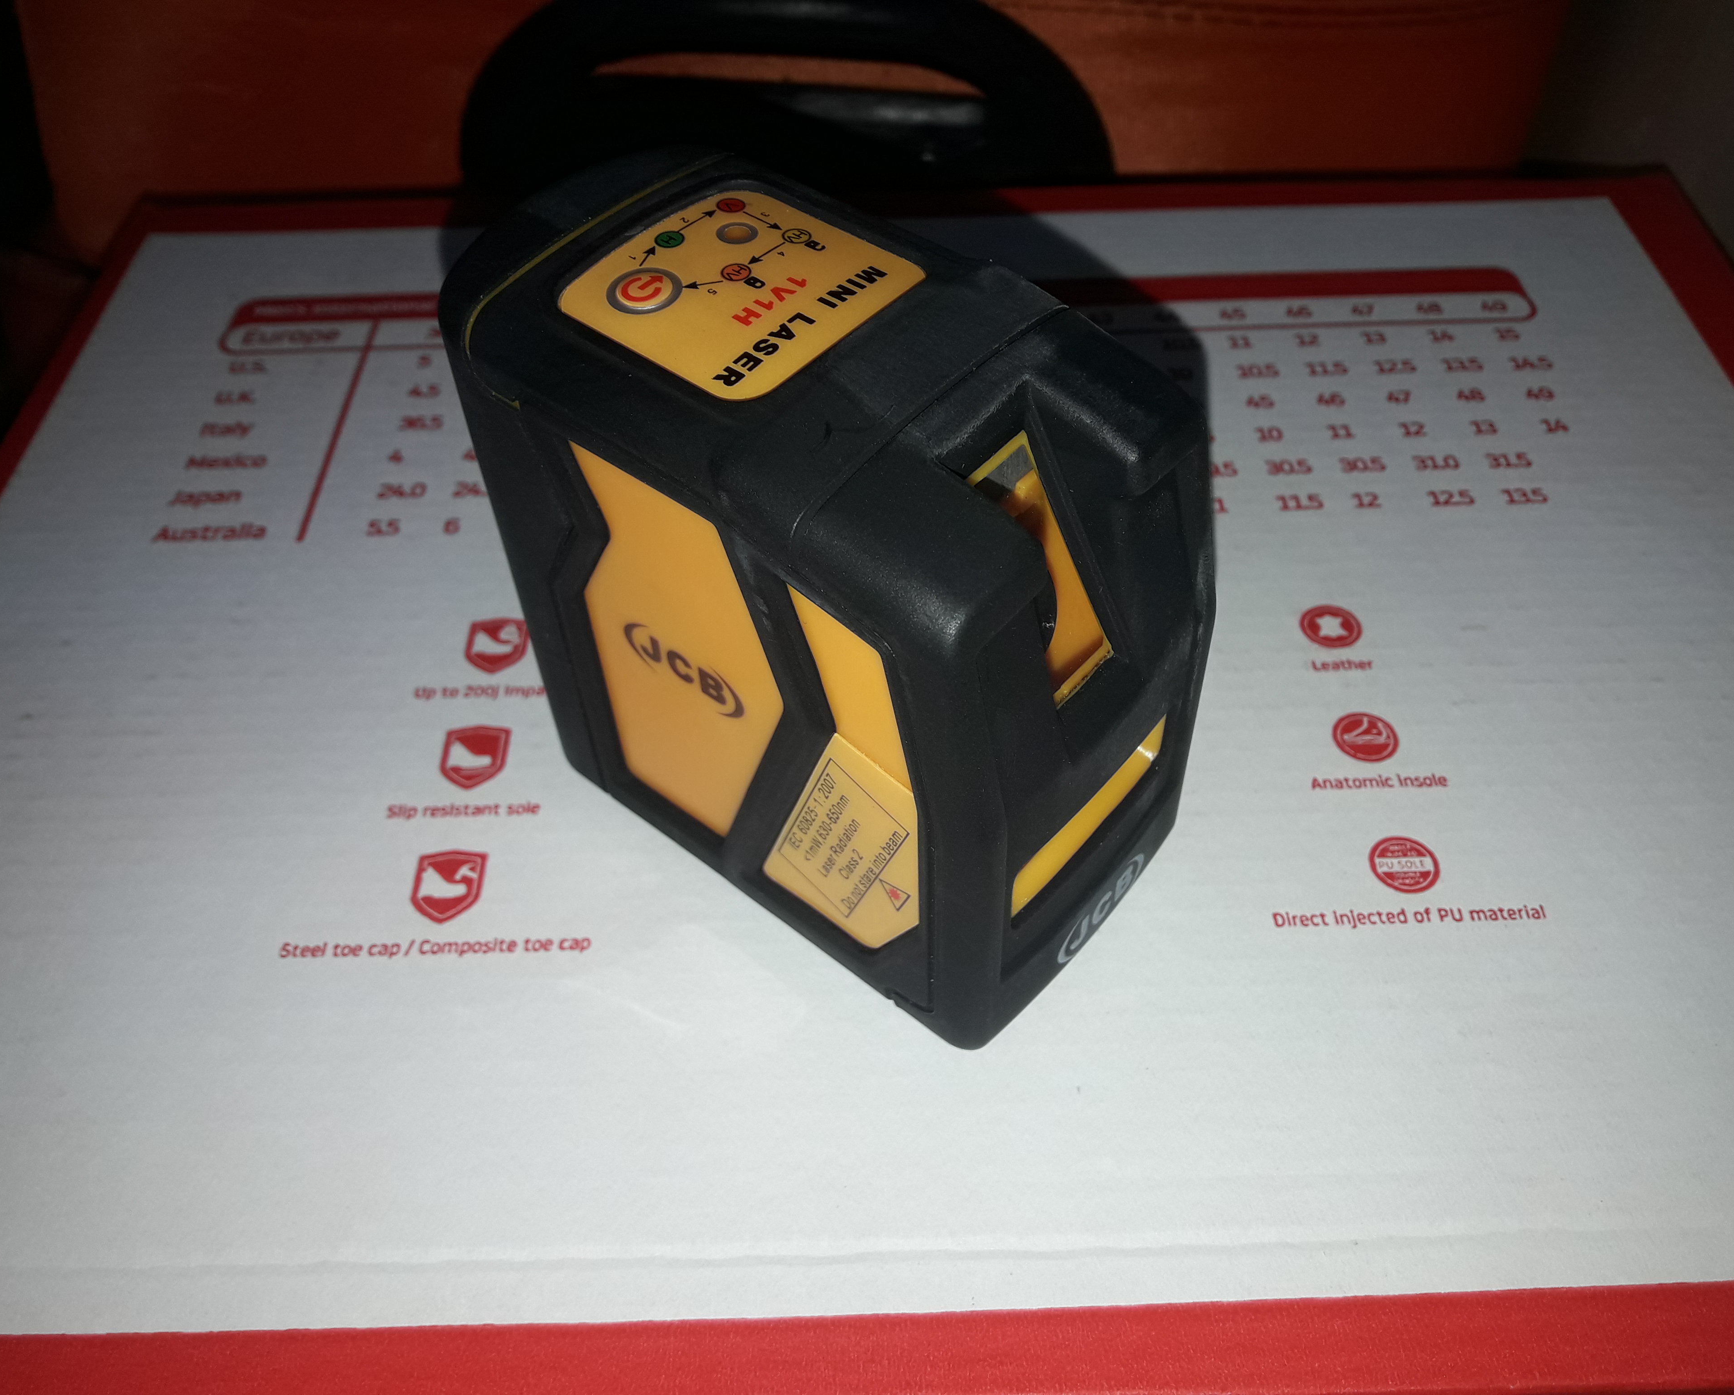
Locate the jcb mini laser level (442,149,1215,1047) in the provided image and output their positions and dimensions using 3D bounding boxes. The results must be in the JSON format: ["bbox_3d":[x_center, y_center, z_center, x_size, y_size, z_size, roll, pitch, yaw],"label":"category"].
[{"bbox_3d":[-0.006,-0.017,0.216,0.100,0.087,0.053,32,56,26],"label":"jcb mini laser level"}]

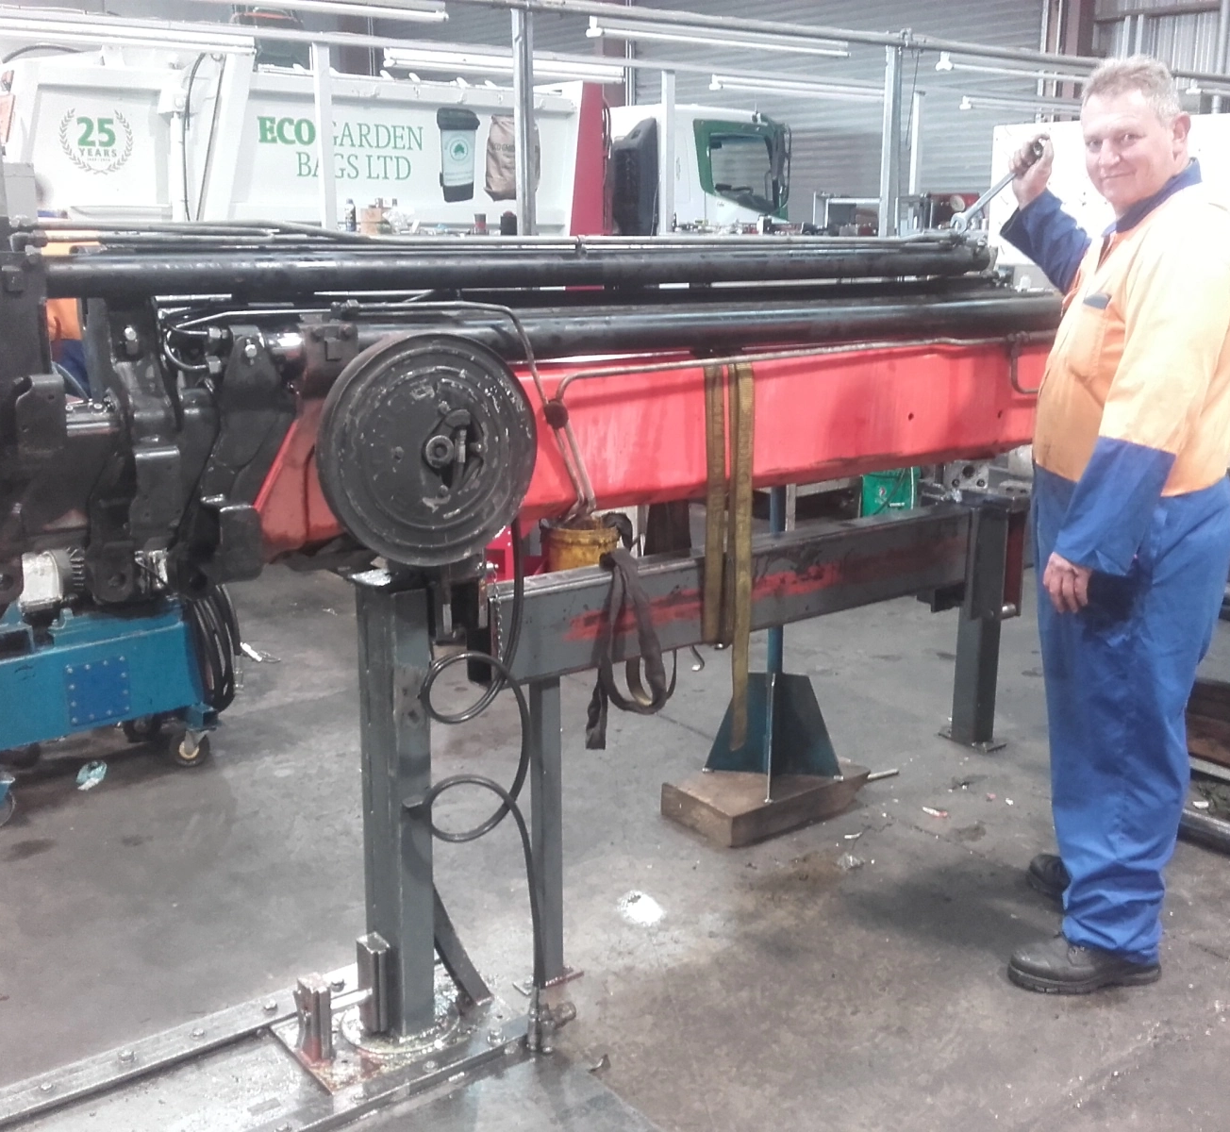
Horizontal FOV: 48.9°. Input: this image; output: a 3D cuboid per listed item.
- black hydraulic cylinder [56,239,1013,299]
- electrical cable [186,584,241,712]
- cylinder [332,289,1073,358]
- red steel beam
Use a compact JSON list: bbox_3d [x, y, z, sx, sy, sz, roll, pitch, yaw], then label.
[{"bbox_3d":[0.094,-0.767,3.474,3.046,0.120,0.110,-11,17,-40],"label":"black hydraulic cylinder"},{"bbox_3d":[-1.181,0.255,4.015,0.090,0.340,0.220,-11,17,-40],"label":"electrical cable"},{"bbox_3d":[0.486,-0.618,3.409,2.792,0.100,0.100,-11,17,-40],"label":"cylinder"},{"bbox_3d":[0.347,-0.365,3.342,2.746,0.315,0.200,-11,17,-40],"label":"red steel beam"}]

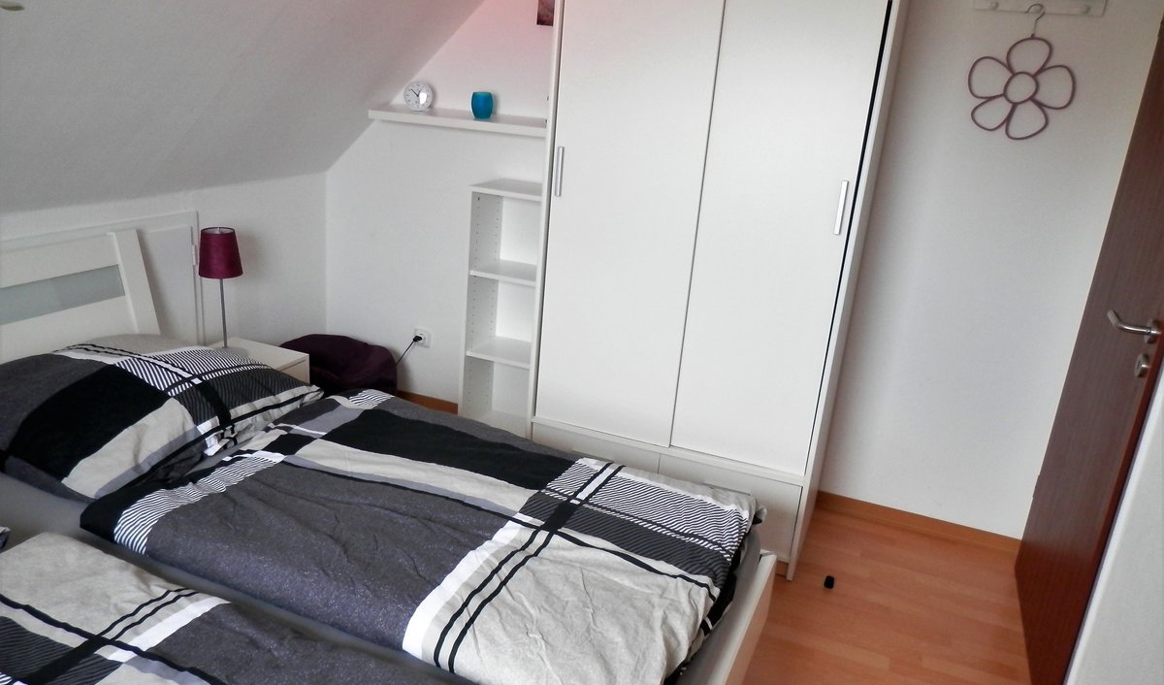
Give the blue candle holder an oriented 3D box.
[{"bbox_3d":[-0.363,-0.868,3.075,0.077,0.093,0.077,4,18,-1],"label":"blue candle holder"}]

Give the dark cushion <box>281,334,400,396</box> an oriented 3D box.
[{"bbox_3d":[-1.000,0.183,3.469,0.480,0.330,0.480,11,19,18],"label":"dark cushion"}]

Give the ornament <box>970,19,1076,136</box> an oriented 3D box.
[{"bbox_3d":[1.349,-0.823,2.570,0.297,0.393,0.020,11,19,18],"label":"ornament"}]

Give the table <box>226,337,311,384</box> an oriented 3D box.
[{"bbox_3d":[-1.244,0.265,3.037,0.345,0.420,0.410,11,19,18],"label":"table"}]

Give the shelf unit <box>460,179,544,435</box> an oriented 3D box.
[{"bbox_3d":[-0.212,-0.057,3.240,0.400,1.060,0.280,11,19,18],"label":"shelf unit"}]

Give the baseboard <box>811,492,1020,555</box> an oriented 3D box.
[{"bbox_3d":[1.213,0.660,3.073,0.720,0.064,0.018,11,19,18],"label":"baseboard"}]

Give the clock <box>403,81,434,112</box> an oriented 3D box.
[{"bbox_3d":[-0.616,-0.923,3.156,0.101,0.103,0.045,4,18,-3],"label":"clock"}]

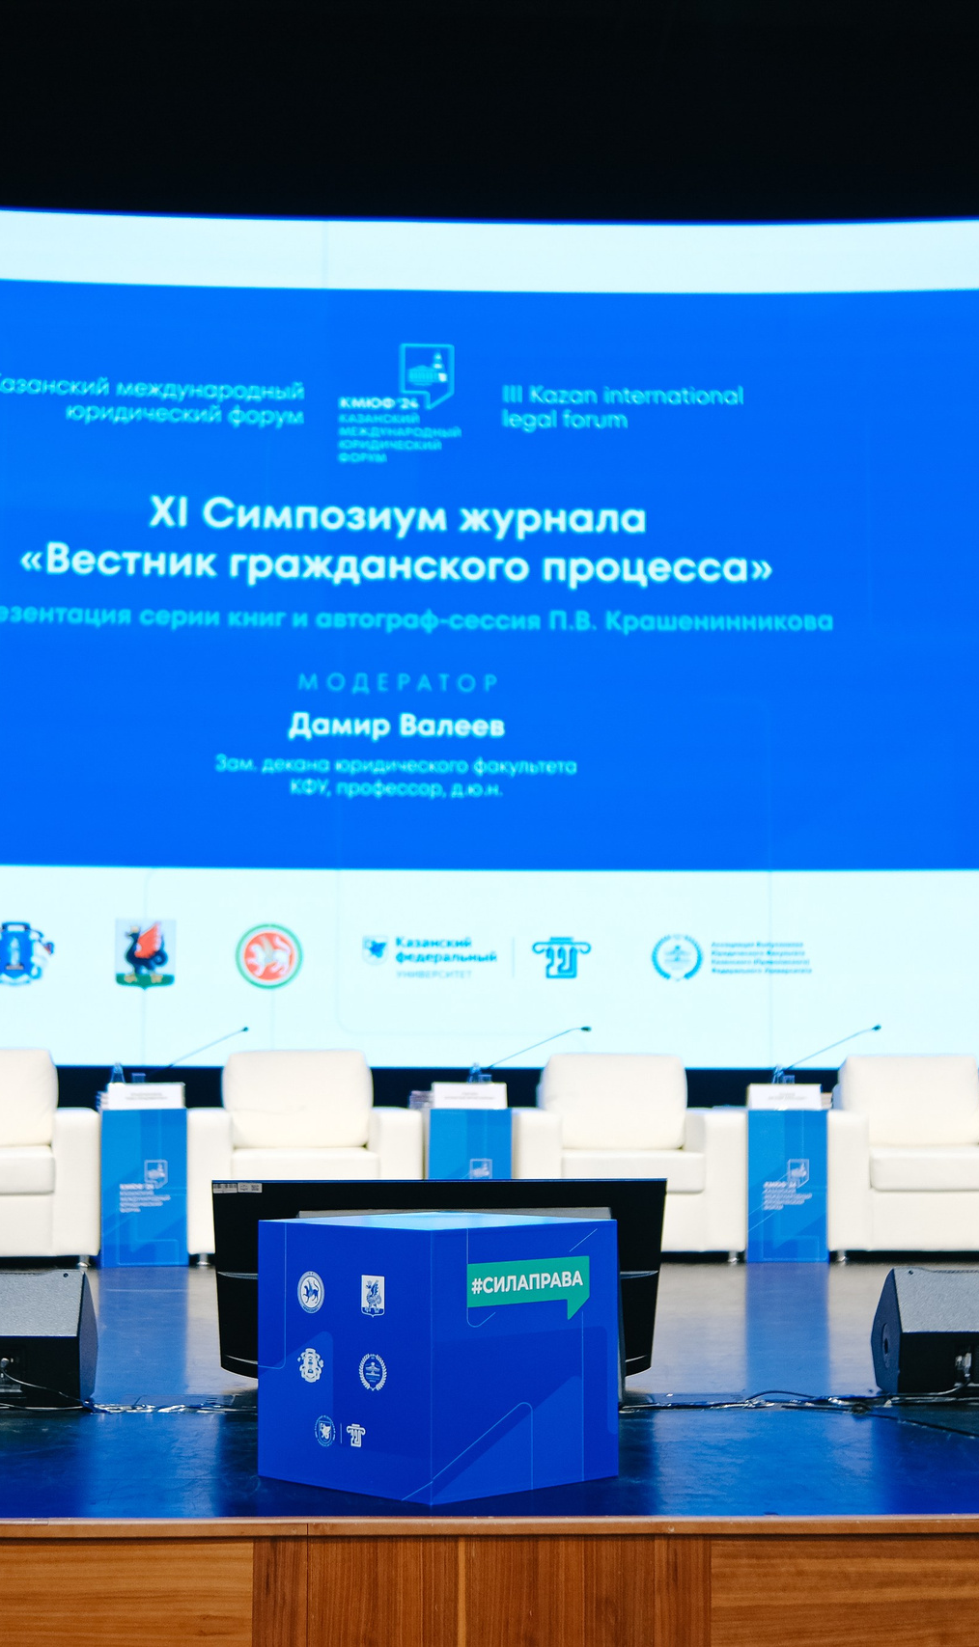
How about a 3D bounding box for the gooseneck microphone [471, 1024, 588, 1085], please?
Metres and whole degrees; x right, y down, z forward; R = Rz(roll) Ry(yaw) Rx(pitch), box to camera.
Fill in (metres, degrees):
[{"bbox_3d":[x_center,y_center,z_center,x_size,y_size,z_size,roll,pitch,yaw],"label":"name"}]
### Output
[{"bbox_3d":[0.137,1.017,9.999,0.571,0.356,0.130,1,-6,-6],"label":"gooseneck microphone"}]

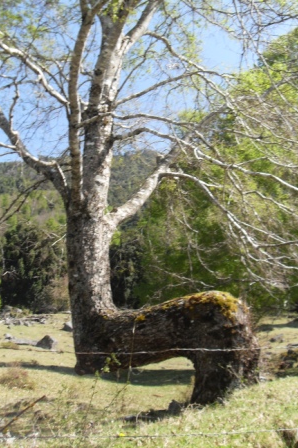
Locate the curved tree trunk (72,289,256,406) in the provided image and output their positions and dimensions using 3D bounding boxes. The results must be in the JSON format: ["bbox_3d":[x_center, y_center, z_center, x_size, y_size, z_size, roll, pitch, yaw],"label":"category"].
[{"bbox_3d":[0.290,1.733,7.085,2.638,1.540,0.950,-2,-9,14],"label":"curved tree trunk"}]

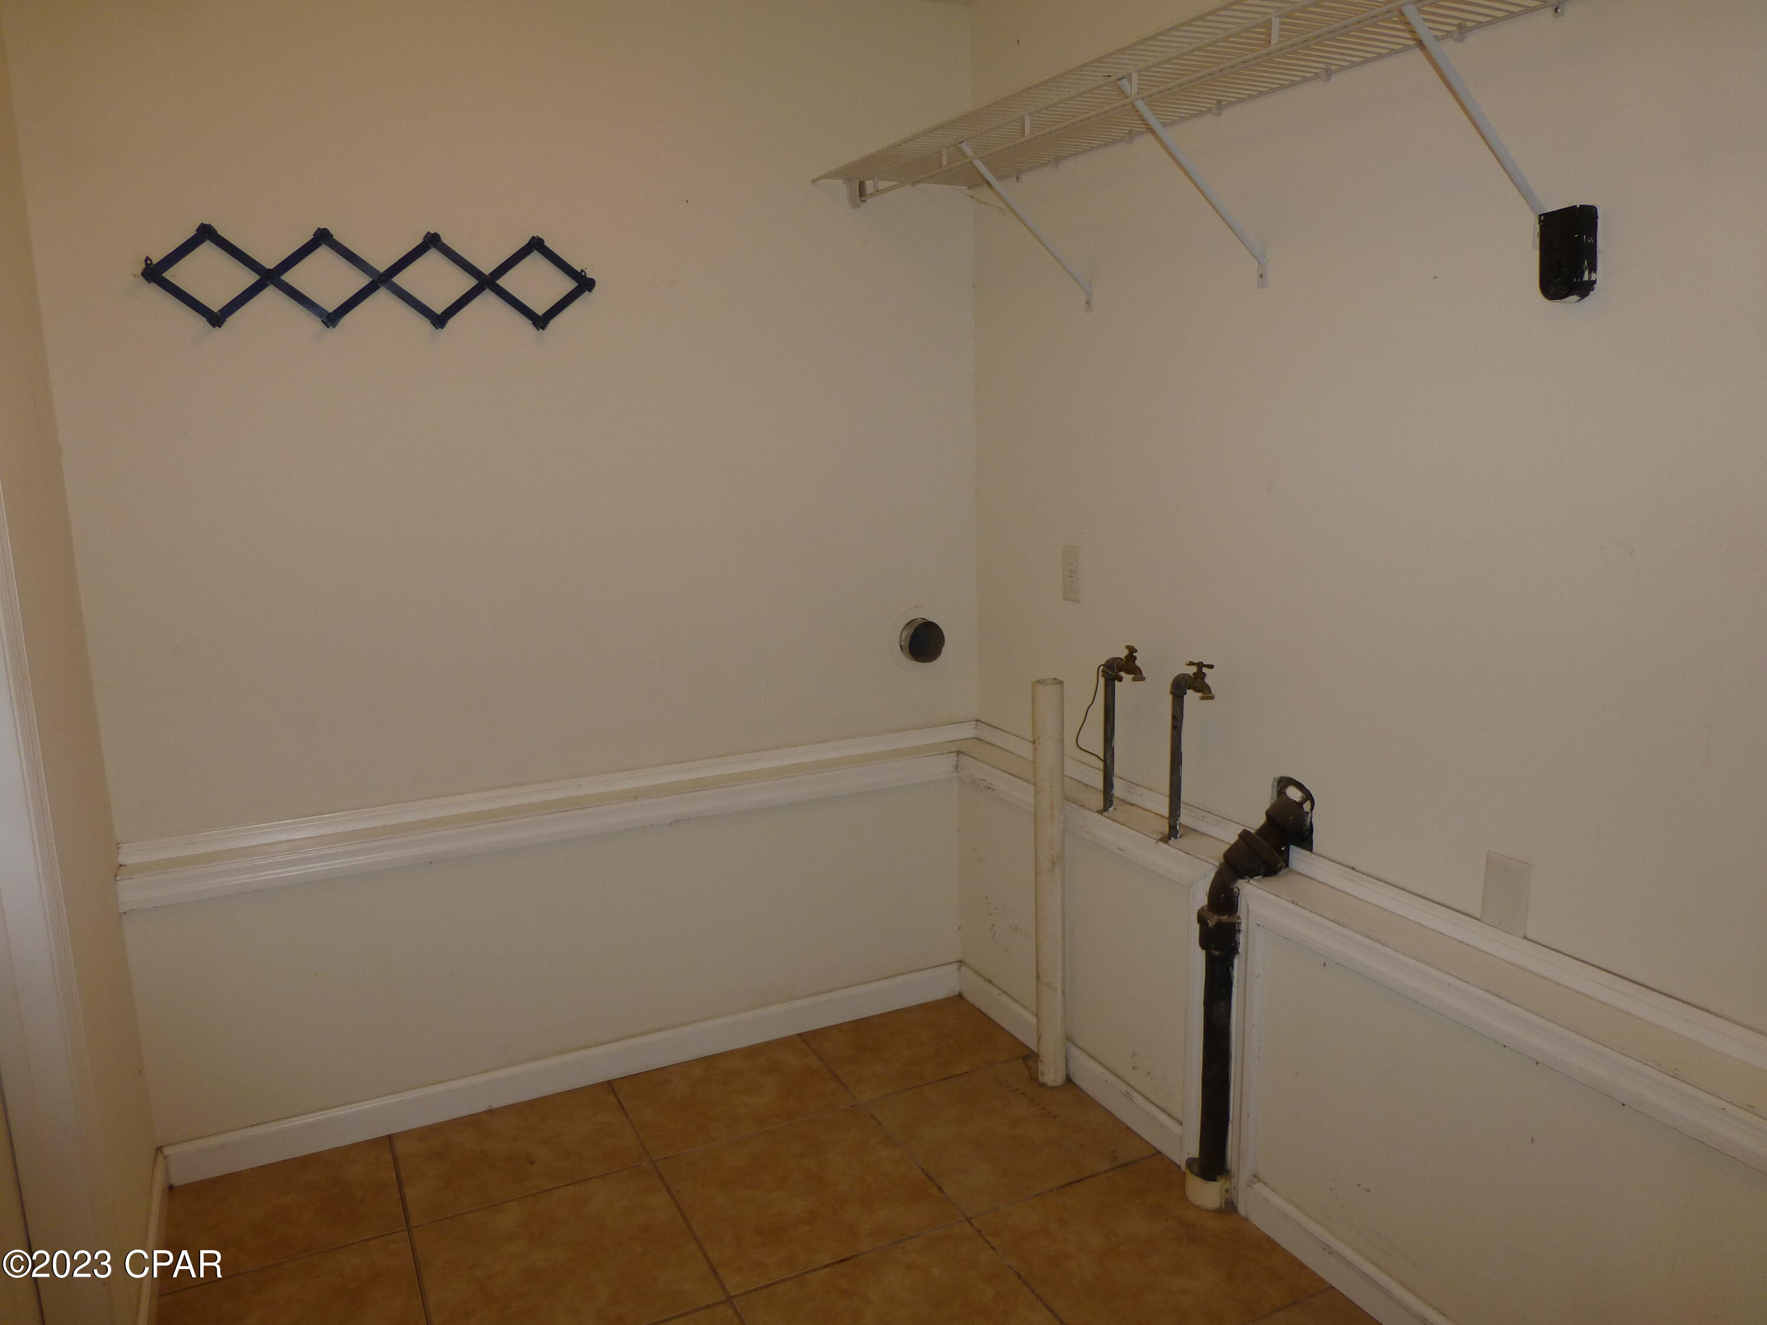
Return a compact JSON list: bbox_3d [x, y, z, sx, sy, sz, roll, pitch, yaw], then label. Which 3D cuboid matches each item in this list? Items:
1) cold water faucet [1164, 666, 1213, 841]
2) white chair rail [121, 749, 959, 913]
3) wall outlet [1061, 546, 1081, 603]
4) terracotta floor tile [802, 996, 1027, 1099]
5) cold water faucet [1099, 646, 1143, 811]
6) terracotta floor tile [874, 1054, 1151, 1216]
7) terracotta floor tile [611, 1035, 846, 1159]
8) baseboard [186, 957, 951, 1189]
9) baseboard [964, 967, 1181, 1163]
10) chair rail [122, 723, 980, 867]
[{"bbox_3d":[0.556,0.164,2.232,0.046,0.340,0.106,-6,12,-26],"label":"cold water faucet"},{"bbox_3d":[-0.578,0.322,2.498,1.680,0.063,0.020,-6,12,-26],"label":"white chair rail"},{"bbox_3d":[0.389,-0.182,2.544,0.008,0.115,0.071,-6,12,-26],"label":"wall outlet"},{"bbox_3d":[0.069,0.854,2.740,0.428,0.009,0.320,-6,12,-26],"label":"terracotta floor tile"},{"bbox_3d":[0.456,0.132,2.335,0.042,0.335,0.119,-6,12,-26],"label":"cold water faucet"},{"bbox_3d":[0.238,0.915,2.407,0.428,0.009,0.427,-6,12,-26],"label":"terracotta floor tile"},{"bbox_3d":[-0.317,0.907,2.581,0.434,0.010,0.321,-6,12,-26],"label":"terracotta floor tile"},{"bbox_3d":[-0.565,0.850,2.634,1.692,0.087,0.013,-6,12,-26],"label":"baseboard"},{"bbox_3d":[0.373,0.827,2.608,0.013,0.084,0.815,-6,12,-26],"label":"baseboard"},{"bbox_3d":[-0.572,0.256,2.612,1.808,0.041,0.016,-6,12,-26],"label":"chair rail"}]

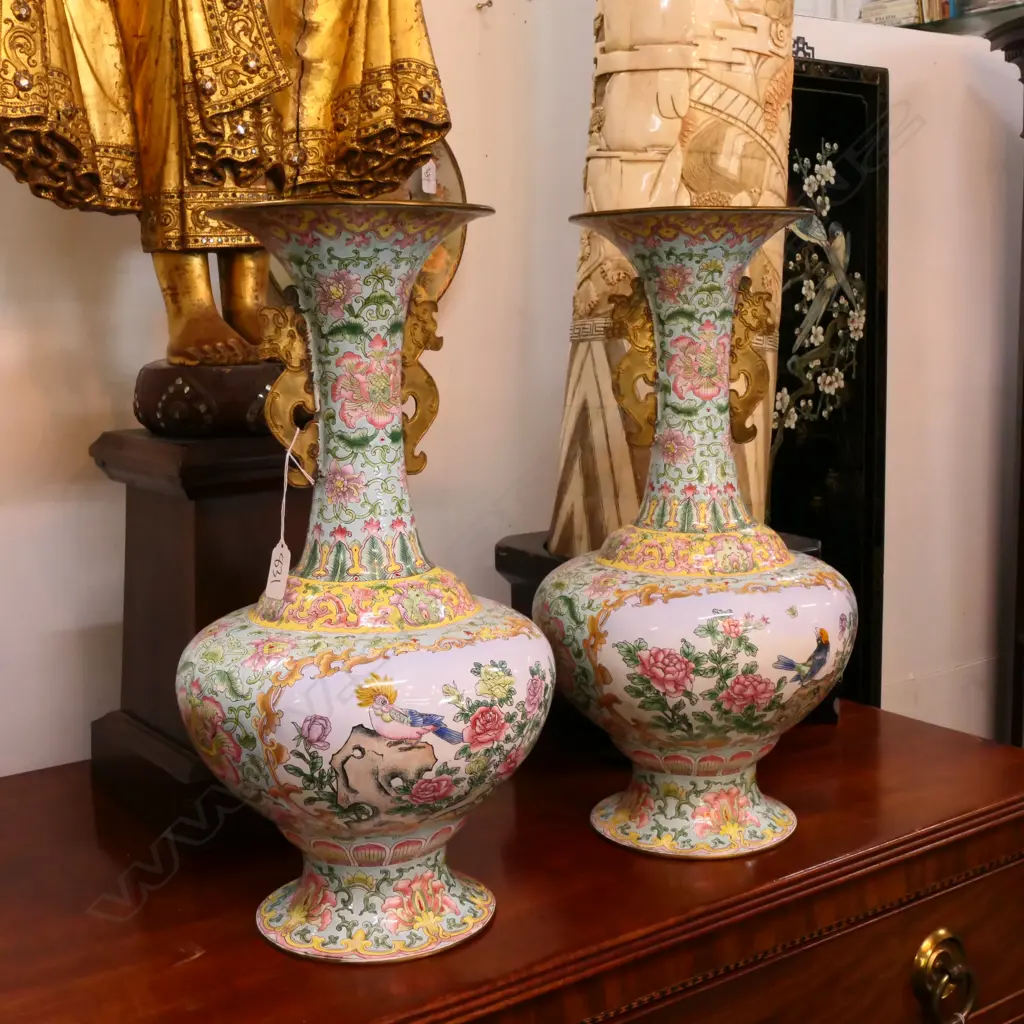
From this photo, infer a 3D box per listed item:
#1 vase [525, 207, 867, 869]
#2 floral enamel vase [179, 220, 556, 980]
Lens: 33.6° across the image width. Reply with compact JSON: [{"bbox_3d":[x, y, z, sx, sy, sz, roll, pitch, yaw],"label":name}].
[{"bbox_3d":[0.142,0.009,1.329,0.255,0.485,0.255,-1,9,0],"label":"vase"},{"bbox_3d":[-0.099,0.041,1.149,0.255,0.485,0.255,-1,9,0],"label":"floral enamel vase"}]

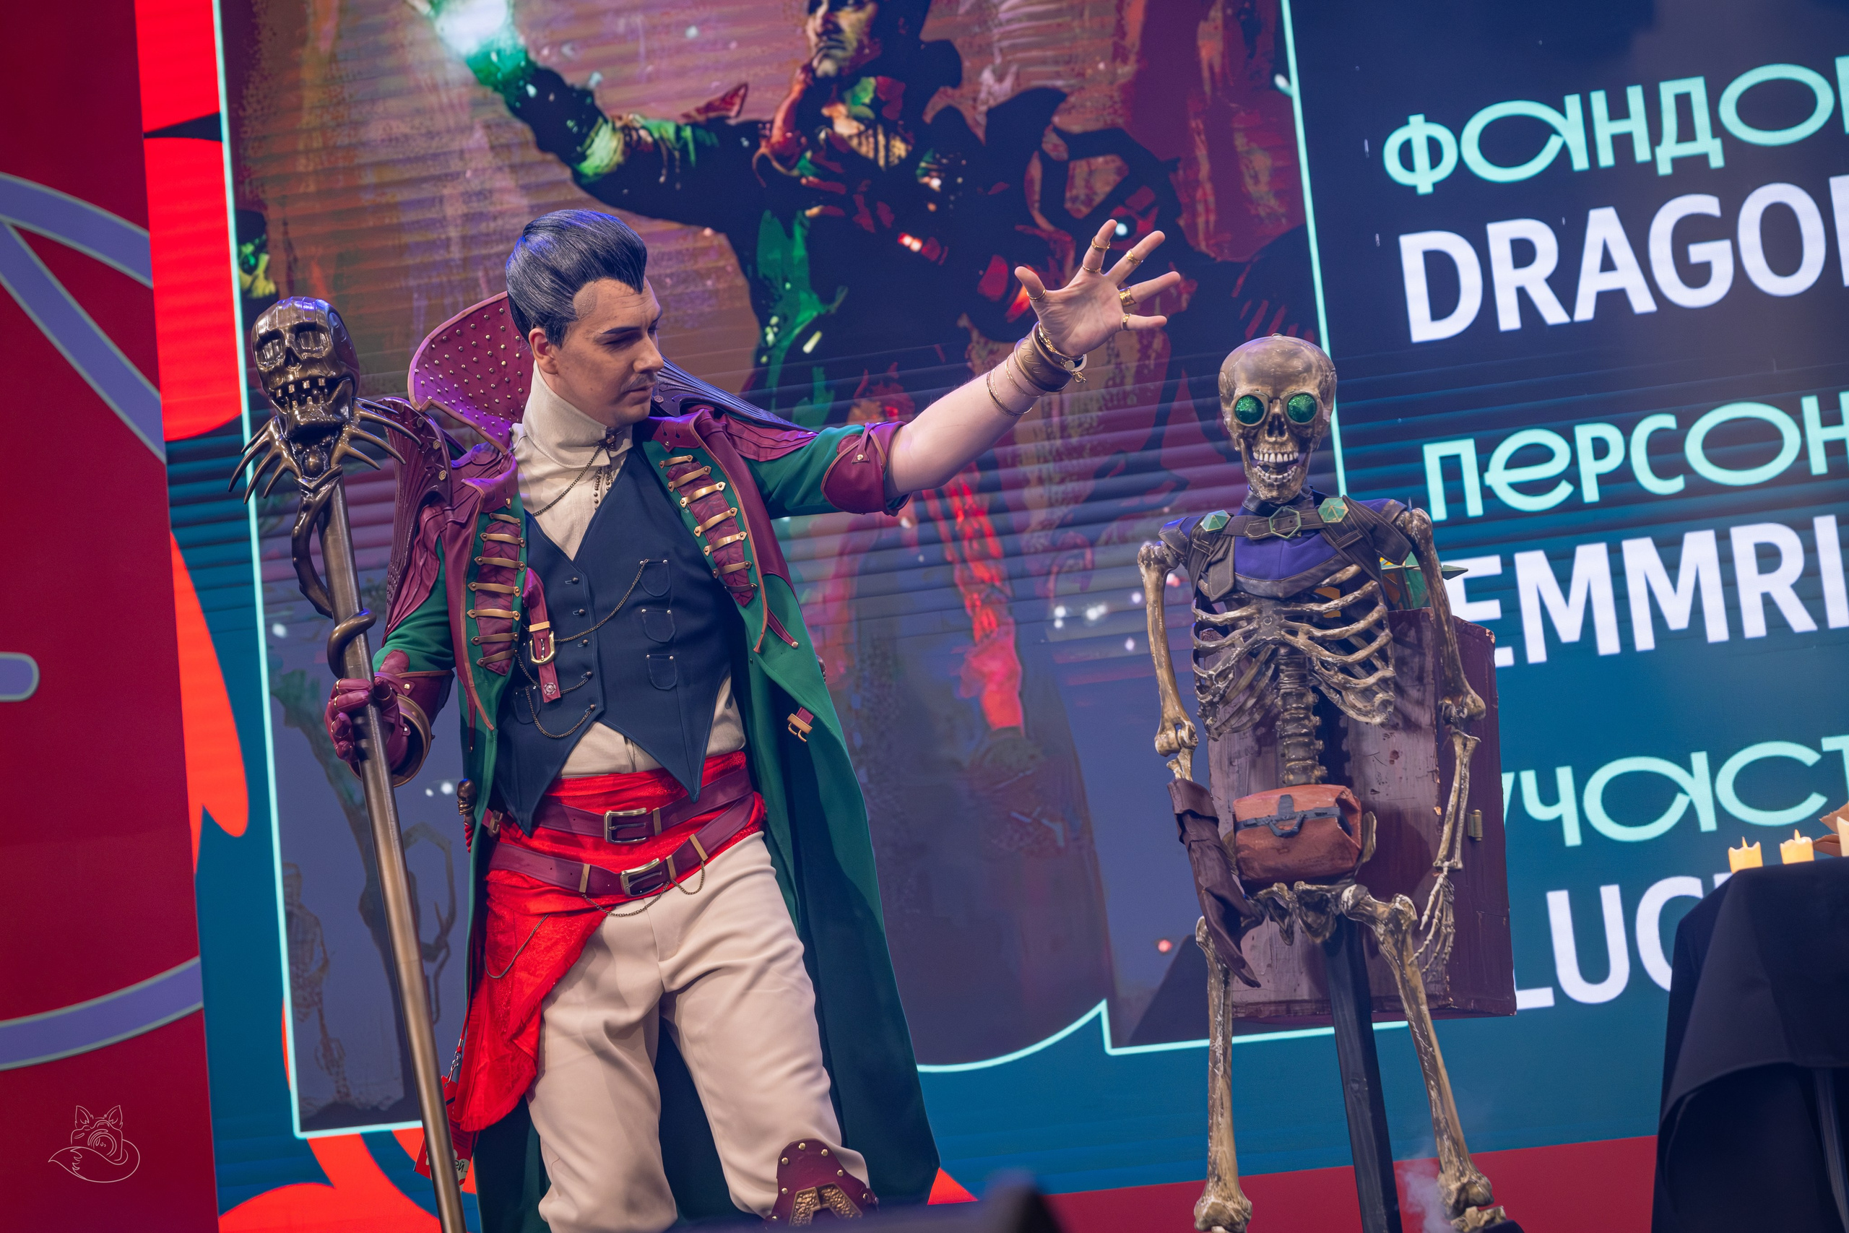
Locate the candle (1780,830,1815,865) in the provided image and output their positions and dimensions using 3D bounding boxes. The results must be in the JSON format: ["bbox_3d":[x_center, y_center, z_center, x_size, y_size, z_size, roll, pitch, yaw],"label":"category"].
[{"bbox_3d":[1.109,0.294,4.300,0.039,0.048,0.039,-6,-8,0],"label":"candle"}]

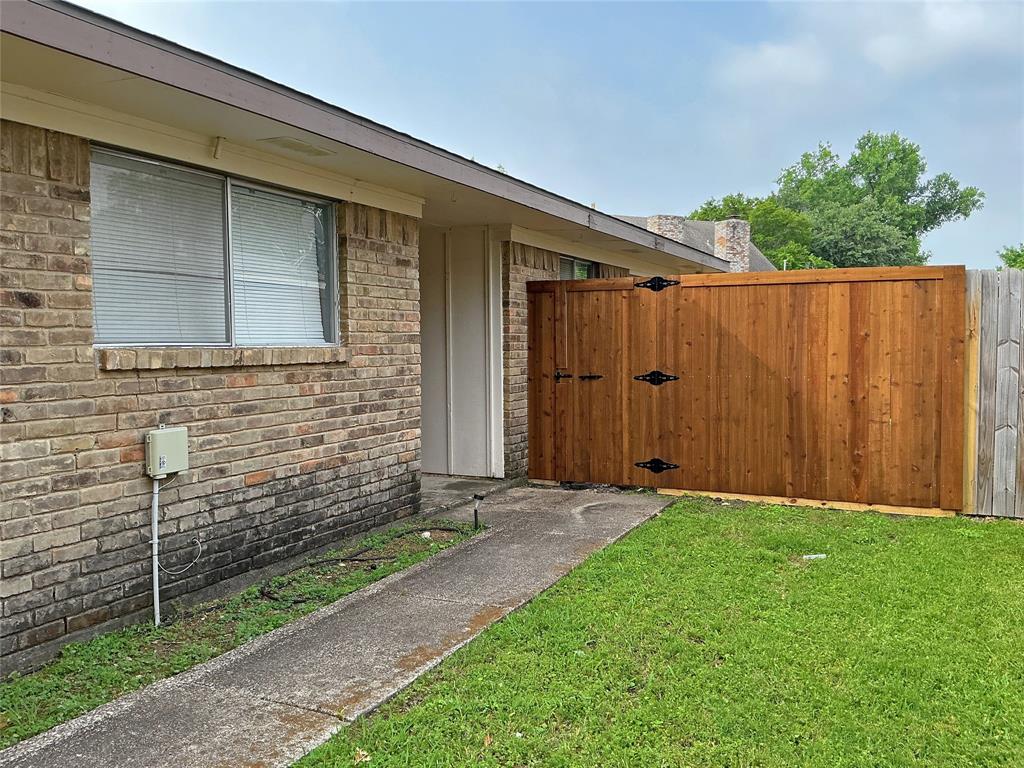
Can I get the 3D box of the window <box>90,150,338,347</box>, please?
[{"bbox_3d":[-1.550,-0.667,4.752,0.080,0.915,1.787,1,3,27],"label":"window"}]

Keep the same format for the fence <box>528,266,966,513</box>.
[{"bbox_3d":[1.769,0.007,7.191,3.580,1.808,0.100,1,3,27],"label":"fence"}]

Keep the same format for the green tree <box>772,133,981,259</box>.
[{"bbox_3d":[12.938,-4.386,30.190,7.249,8.618,7.249,1,3,27],"label":"green tree"}]

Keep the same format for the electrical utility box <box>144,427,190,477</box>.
[{"bbox_3d":[-1.688,0.332,4.204,0.070,0.216,0.199,1,3,27],"label":"electrical utility box"}]

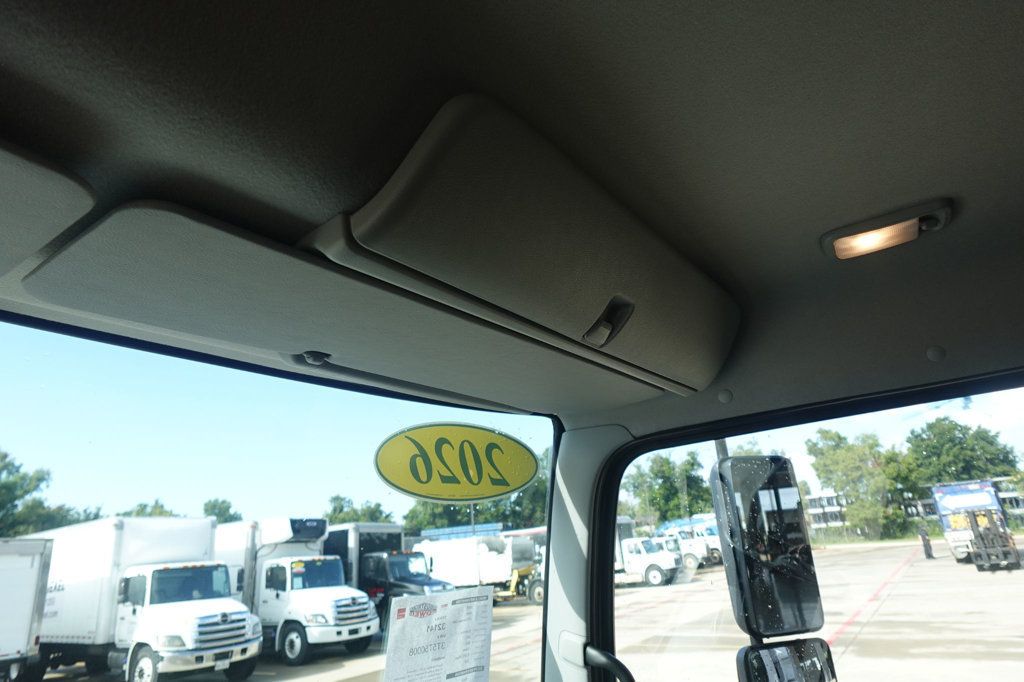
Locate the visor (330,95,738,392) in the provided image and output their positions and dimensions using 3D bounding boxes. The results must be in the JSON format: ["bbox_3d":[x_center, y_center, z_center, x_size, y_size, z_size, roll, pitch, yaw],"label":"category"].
[{"bbox_3d":[0.112,-0.067,0.815,0.169,0.171,0.786,-19,-25,35],"label":"visor"}]

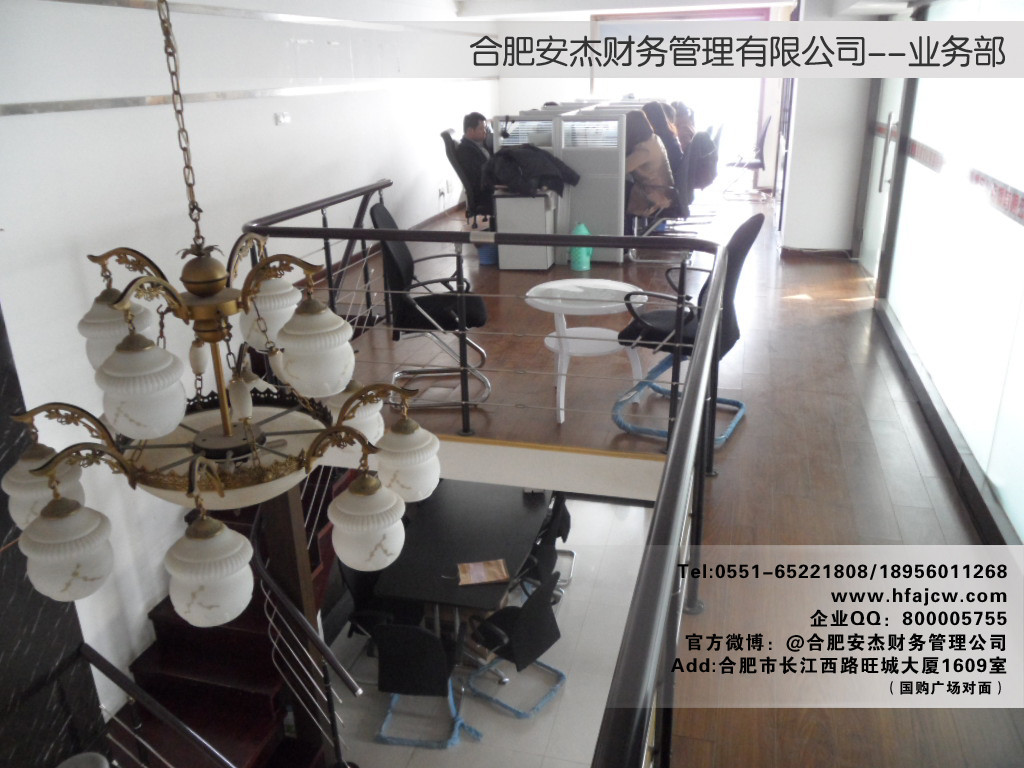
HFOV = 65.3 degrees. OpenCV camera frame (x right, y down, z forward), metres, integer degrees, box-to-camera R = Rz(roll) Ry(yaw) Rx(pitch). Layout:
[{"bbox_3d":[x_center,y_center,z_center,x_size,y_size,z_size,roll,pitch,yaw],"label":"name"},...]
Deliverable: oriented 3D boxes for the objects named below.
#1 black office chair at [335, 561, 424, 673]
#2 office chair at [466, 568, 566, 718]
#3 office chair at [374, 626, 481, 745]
[{"bbox_3d":[-0.960,1.680,5.942,0.580,0.980,0.570,2,22,10],"label":"black office chair"},{"bbox_3d":[-0.007,1.688,5.556,0.600,0.950,0.560,12,25,32],"label":"office chair"},{"bbox_3d":[-0.609,1.797,5.327,0.560,0.950,0.600,1,22,8],"label":"office chair"}]

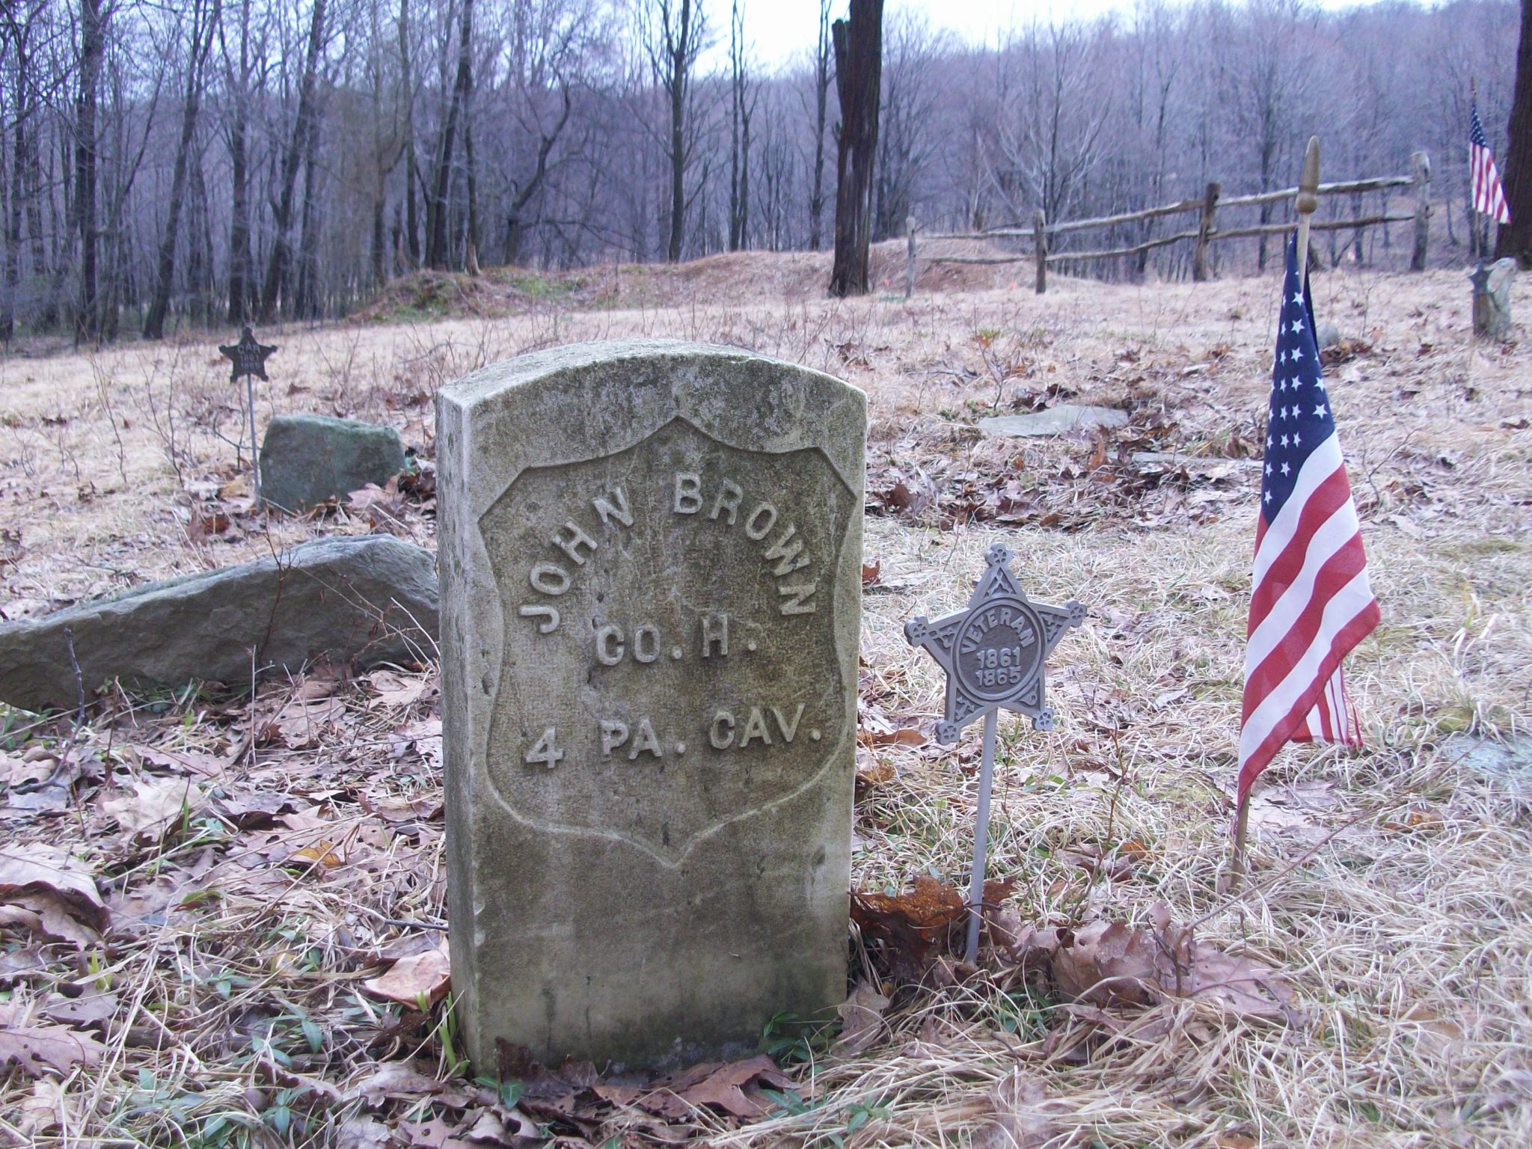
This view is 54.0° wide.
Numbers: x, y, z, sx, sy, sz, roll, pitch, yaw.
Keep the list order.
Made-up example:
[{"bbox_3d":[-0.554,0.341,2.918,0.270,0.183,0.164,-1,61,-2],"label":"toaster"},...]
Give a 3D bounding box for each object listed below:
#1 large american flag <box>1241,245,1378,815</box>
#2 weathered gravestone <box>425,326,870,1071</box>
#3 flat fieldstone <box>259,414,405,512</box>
[{"bbox_3d":[0.431,-0.043,1.190,0.108,0.445,0.080,4,13,14],"label":"large american flag"},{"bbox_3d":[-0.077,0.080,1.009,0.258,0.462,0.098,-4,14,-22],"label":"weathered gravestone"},{"bbox_3d":[-0.887,-0.228,3.080,0.280,0.187,0.095,-4,14,-19],"label":"flat fieldstone"}]

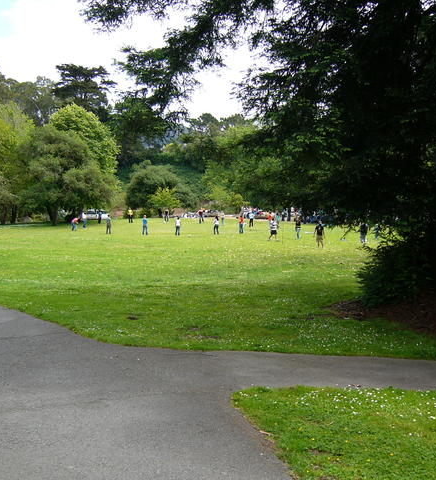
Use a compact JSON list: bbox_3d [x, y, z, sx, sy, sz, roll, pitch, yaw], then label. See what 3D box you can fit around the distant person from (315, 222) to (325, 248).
[{"bbox_3d":[6.412,-0.322,40.800,0.660,1.750,0.420,0,3,-6],"label":"distant person"}]

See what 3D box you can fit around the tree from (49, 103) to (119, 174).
[{"bbox_3d":[-18.971,-10.607,88.000,10.610,16.180,10.610,0,3,0],"label":"tree"}]

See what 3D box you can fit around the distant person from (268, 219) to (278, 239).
[{"bbox_3d":[4.096,-0.741,47.500,0.600,1.680,0.620,-3,5,-45],"label":"distant person"}]

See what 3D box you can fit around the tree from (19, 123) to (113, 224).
[{"bbox_3d":[-17.908,-7.764,77.000,11.300,11.960,11.300,0,3,0],"label":"tree"}]

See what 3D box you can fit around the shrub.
[{"bbox_3d":[3.600,0.663,13.200,1.500,1.400,1.450,0,3,0],"label":"shrub"}]

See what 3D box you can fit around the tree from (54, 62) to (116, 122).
[{"bbox_3d":[-23.279,-17.395,112.000,11.080,25.960,11.080,0,3,0],"label":"tree"}]

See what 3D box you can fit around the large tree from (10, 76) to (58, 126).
[{"bbox_3d":[-35.447,-18.351,125.000,11.200,26.460,11.200,0,3,0],"label":"large tree"}]

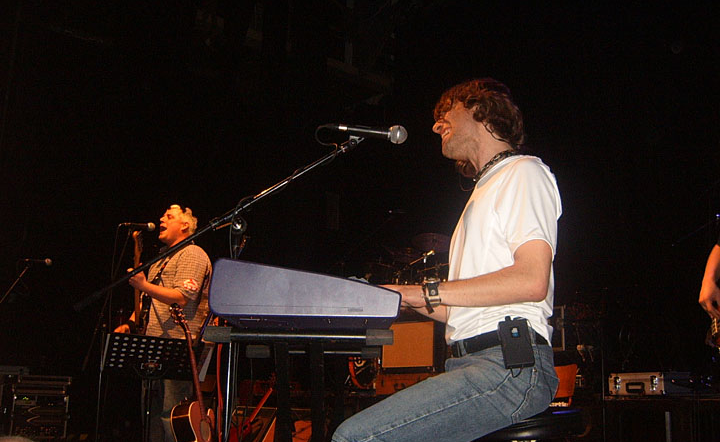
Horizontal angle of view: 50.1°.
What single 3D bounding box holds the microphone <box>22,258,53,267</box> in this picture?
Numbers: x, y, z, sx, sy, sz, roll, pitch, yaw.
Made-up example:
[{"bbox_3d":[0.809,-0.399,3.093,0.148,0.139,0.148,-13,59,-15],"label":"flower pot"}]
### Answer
[{"bbox_3d":[-2.273,0.294,5.450,0.180,0.052,0.052,4,-8,-9],"label":"microphone"}]

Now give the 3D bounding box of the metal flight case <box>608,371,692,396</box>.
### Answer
[{"bbox_3d":[2.020,1.130,5.360,0.320,0.150,0.450,9,-15,-34],"label":"metal flight case"}]

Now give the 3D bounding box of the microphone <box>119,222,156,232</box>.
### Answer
[{"bbox_3d":[-1.427,0.036,4.980,0.180,0.052,0.052,5,-9,-12],"label":"microphone"}]

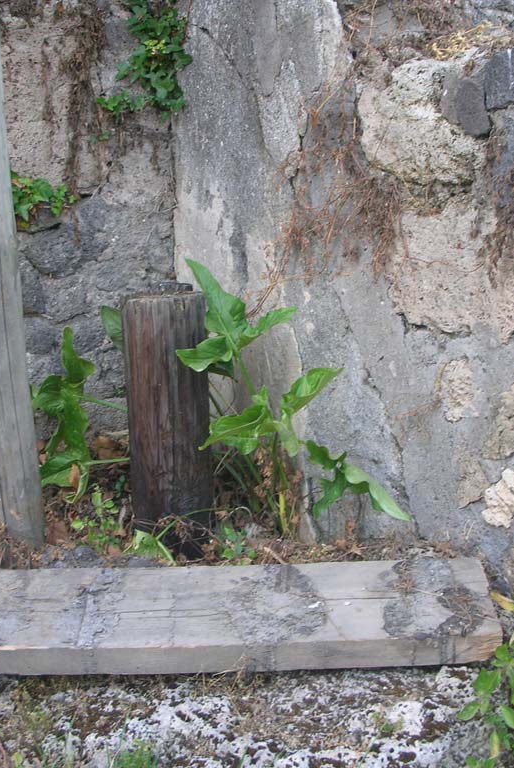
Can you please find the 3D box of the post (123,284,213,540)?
[{"bbox_3d":[-0.140,0.052,1.650,0.130,0.410,0.130,0,20,0],"label":"post"}]

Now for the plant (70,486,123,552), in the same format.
[{"bbox_3d":[-0.262,0.220,1.690,0.088,0.075,0.085,0,20,0],"label":"plant"}]

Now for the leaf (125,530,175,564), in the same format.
[{"bbox_3d":[-0.169,0.255,1.630,0.076,0.040,0.050,0,20,0],"label":"leaf"}]

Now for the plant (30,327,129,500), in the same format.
[{"bbox_3d":[-0.296,0.052,1.735,0.150,0.260,0.130,0,20,0],"label":"plant"}]

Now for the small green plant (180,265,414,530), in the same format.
[{"bbox_3d":[0.056,0.015,1.635,0.350,0.380,0.230,0,20,0],"label":"small green plant"}]

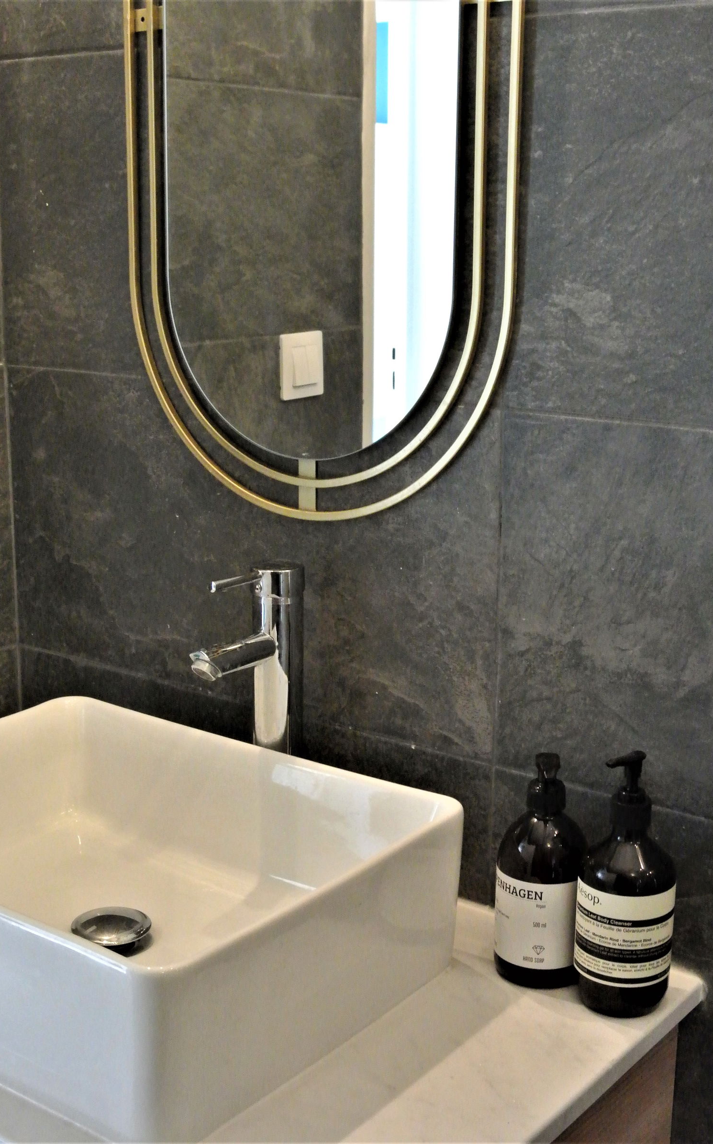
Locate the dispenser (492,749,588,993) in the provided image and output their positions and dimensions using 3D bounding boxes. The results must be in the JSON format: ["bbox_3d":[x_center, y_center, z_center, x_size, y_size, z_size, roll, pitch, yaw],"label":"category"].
[{"bbox_3d":[0.148,0.234,1.196,0.073,0.181,0.075,1,13,4],"label":"dispenser"}]

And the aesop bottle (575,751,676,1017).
[{"bbox_3d":[0.208,0.234,1.150,0.074,0.203,0.073,1,13,0],"label":"aesop bottle"}]

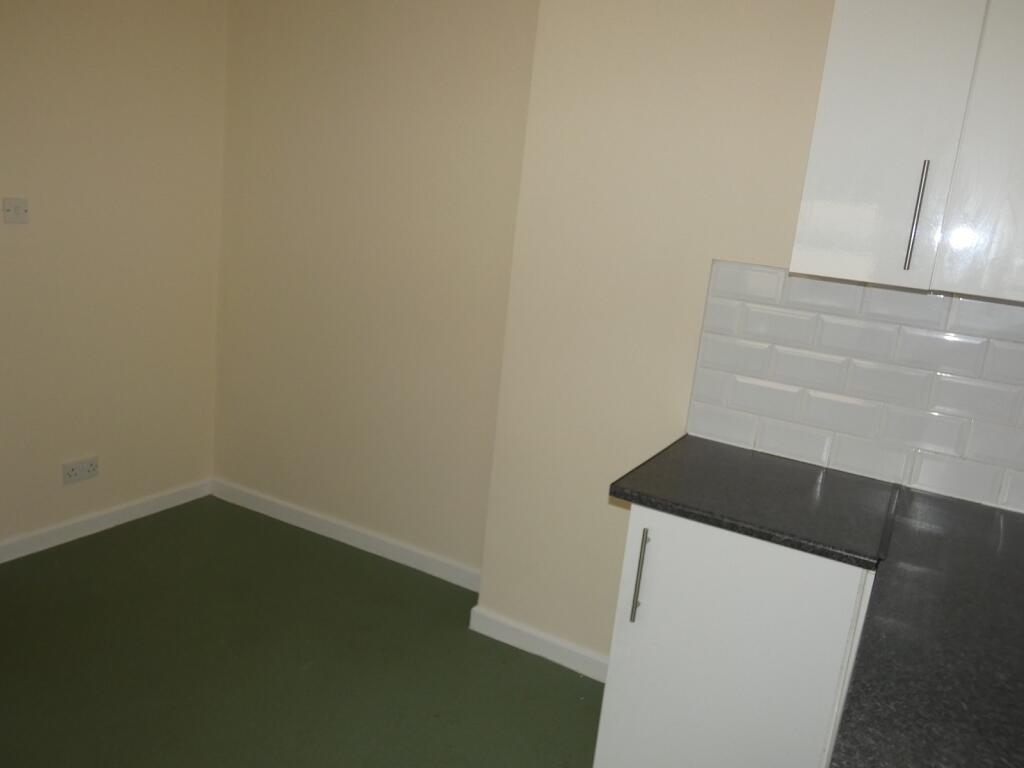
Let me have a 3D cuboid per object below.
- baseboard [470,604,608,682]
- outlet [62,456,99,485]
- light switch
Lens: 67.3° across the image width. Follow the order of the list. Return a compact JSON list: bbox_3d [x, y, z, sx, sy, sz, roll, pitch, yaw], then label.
[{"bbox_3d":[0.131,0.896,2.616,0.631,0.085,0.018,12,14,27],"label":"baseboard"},{"bbox_3d":[-1.730,0.352,3.091,0.012,0.086,0.146,12,14,27],"label":"outlet"},{"bbox_3d":[-1.775,-0.617,2.750,0.012,0.086,0.086,13,14,28],"label":"light switch"}]

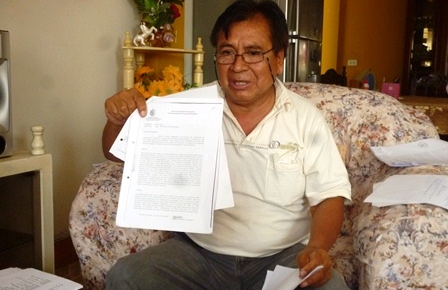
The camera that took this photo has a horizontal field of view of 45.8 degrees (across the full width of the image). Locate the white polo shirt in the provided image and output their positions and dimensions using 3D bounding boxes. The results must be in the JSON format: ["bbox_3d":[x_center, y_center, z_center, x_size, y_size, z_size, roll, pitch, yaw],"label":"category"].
[{"bbox_3d":[0.060,0.062,1.340,0.500,0.470,0.310,3,4,10],"label":"white polo shirt"}]

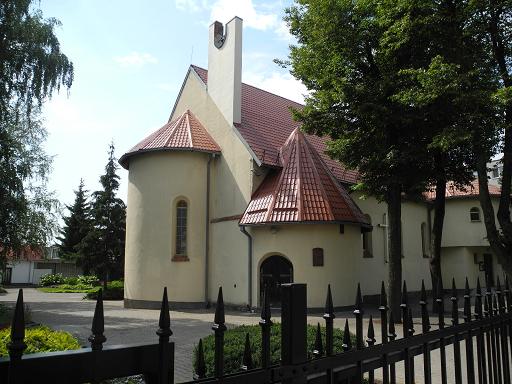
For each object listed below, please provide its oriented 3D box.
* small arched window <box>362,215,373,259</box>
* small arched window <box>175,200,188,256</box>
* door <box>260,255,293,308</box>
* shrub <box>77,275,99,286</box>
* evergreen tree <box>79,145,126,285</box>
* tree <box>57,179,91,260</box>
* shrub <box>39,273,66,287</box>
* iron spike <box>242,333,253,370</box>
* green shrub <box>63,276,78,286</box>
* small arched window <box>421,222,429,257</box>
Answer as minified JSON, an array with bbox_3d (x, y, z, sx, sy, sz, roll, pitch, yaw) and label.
[{"bbox_3d":[6.195,2.473,23.112,0.945,2.445,0.263,9,-13,-43],"label":"small arched window"},{"bbox_3d":[-3.095,1.504,17.205,0.609,2.325,0.210,1,-9,-6],"label":"small arched window"},{"bbox_3d":[0.824,3.608,16.645,1.522,2.006,0.158,-4,-10,24],"label":"door"},{"bbox_3d":[-13.593,7.139,33.408,1.813,1.027,1.575,0,-9,0],"label":"shrub"},{"bbox_3d":[-11.305,1.635,31.657,4.515,11.209,4.515,0,-9,0],"label":"evergreen tree"},{"bbox_3d":[-16.249,3.511,38.798,4.725,9.735,4.725,0,-9,0],"label":"tree"},{"bbox_3d":[-16.757,7.188,33.932,2.176,1.163,1.890,0,-9,0],"label":"shrub"},{"bbox_3d":[-0.034,0.639,1.660,0.043,0.152,0.043,9,-13,-43],"label":"iron spike"},{"bbox_3d":[-15.189,7.328,33.909,1.339,0.881,1.365,0,-9,0],"label":"green shrub"},{"bbox_3d":[11.453,3.269,27.981,0.997,2.419,0.263,9,-13,-43],"label":"small arched window"}]

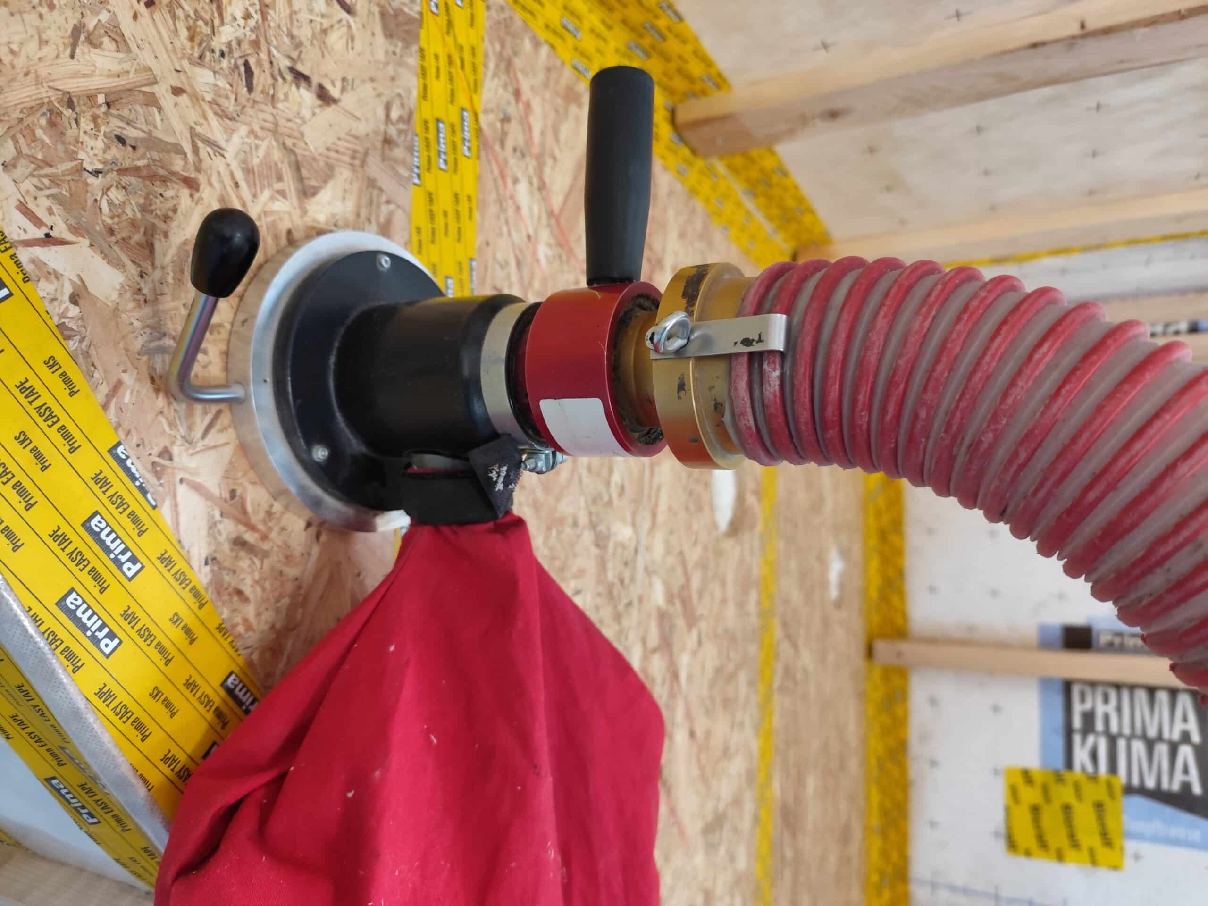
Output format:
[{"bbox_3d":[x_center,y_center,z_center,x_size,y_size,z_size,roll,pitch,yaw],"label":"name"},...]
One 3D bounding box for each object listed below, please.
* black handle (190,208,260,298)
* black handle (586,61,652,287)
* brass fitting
[{"bbox_3d":[-0.153,-0.081,0.324,0.022,0.035,0.022,32,11,27],"label":"black handle"},{"bbox_3d":[0.007,-0.122,0.363,0.030,0.097,0.030,3,-4,0],"label":"black handle"},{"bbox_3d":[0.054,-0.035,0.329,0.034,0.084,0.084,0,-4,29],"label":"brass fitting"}]

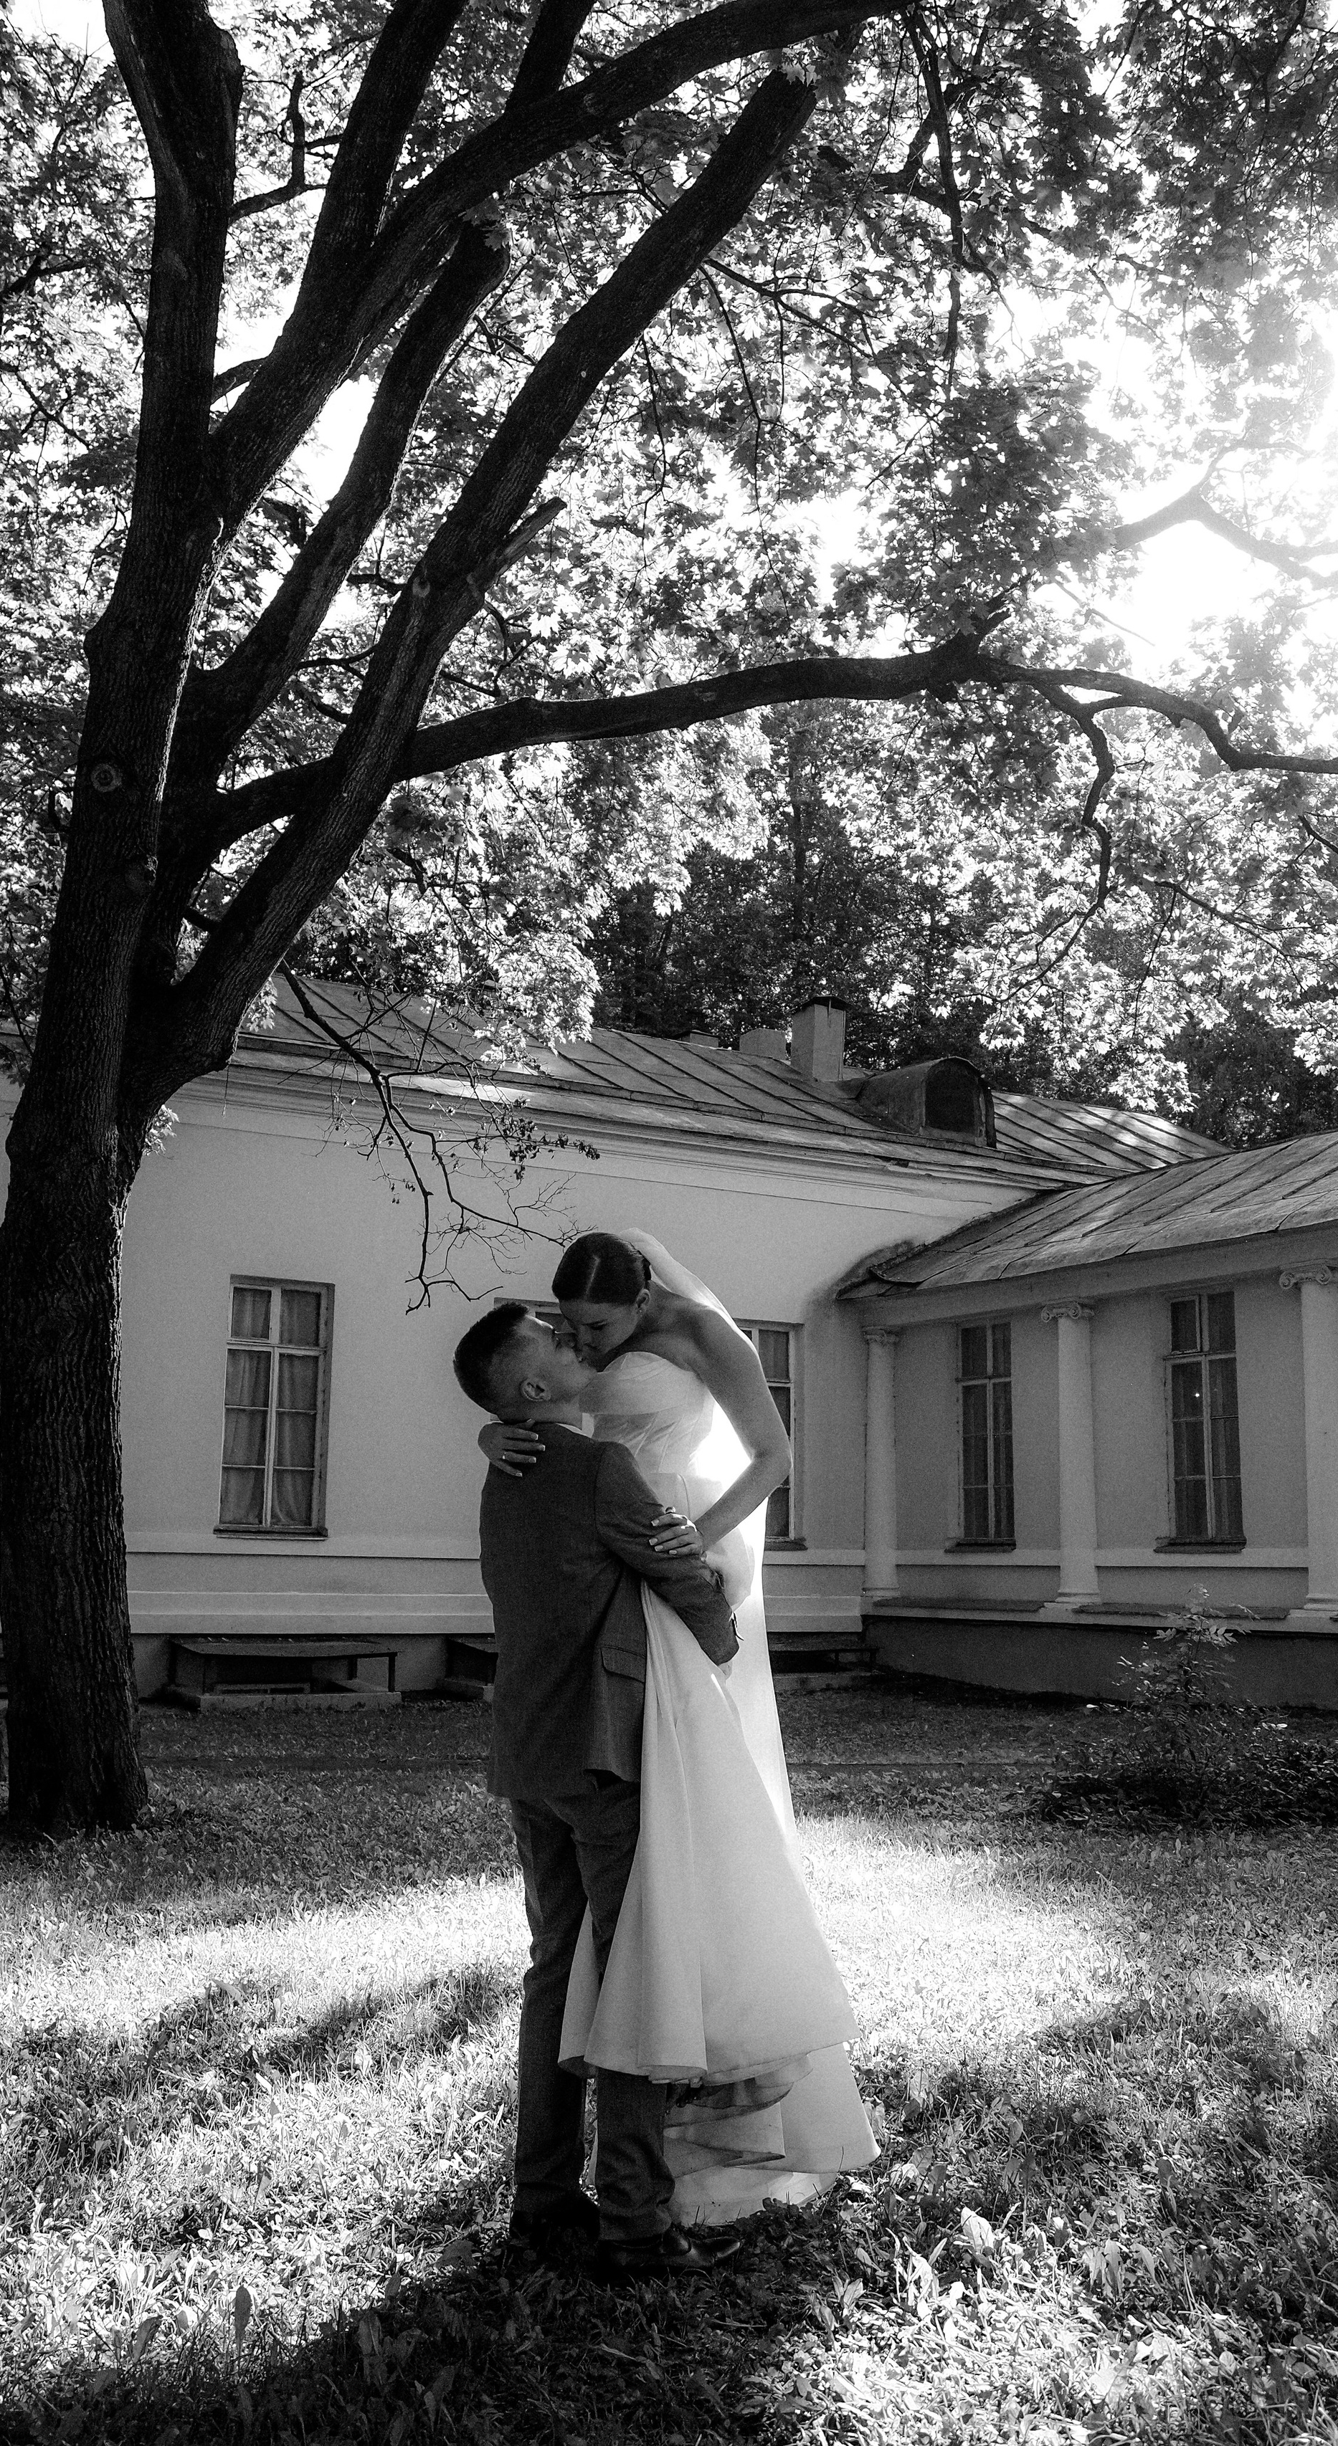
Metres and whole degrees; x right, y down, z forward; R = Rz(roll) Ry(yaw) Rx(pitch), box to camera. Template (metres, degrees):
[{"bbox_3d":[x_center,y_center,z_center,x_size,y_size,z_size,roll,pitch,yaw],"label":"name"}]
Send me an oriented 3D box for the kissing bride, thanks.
[{"bbox_3d":[0.032,0.986,4.230,0.780,1.900,0.600,6,-11,-29],"label":"kissing bride"}]

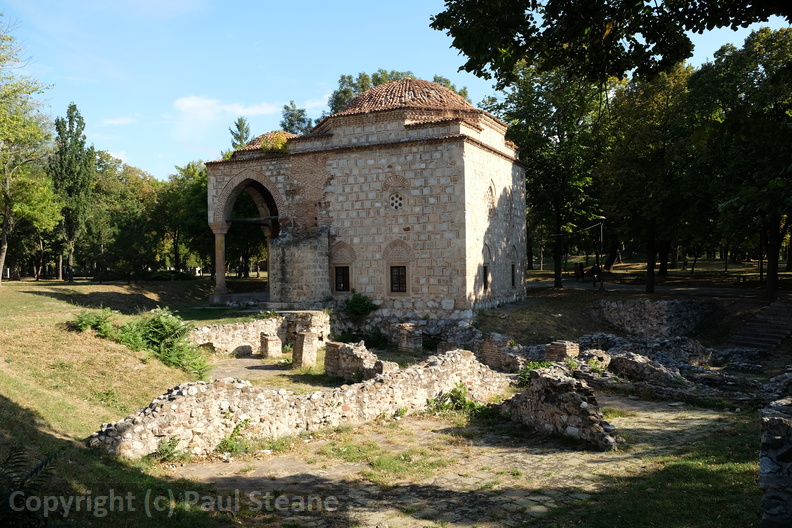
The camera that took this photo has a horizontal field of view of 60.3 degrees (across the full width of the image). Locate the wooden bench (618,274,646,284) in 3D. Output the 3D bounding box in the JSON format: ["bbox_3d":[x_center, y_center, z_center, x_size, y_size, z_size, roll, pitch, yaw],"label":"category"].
[{"bbox_3d":[19.600,1.330,56.500,2.100,0.780,0.620,0,0,20],"label":"wooden bench"}]

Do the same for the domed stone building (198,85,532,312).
[{"bbox_3d":[-1.300,-3.450,34.100,13.500,11.100,9.200,0,0,27],"label":"domed stone building"}]

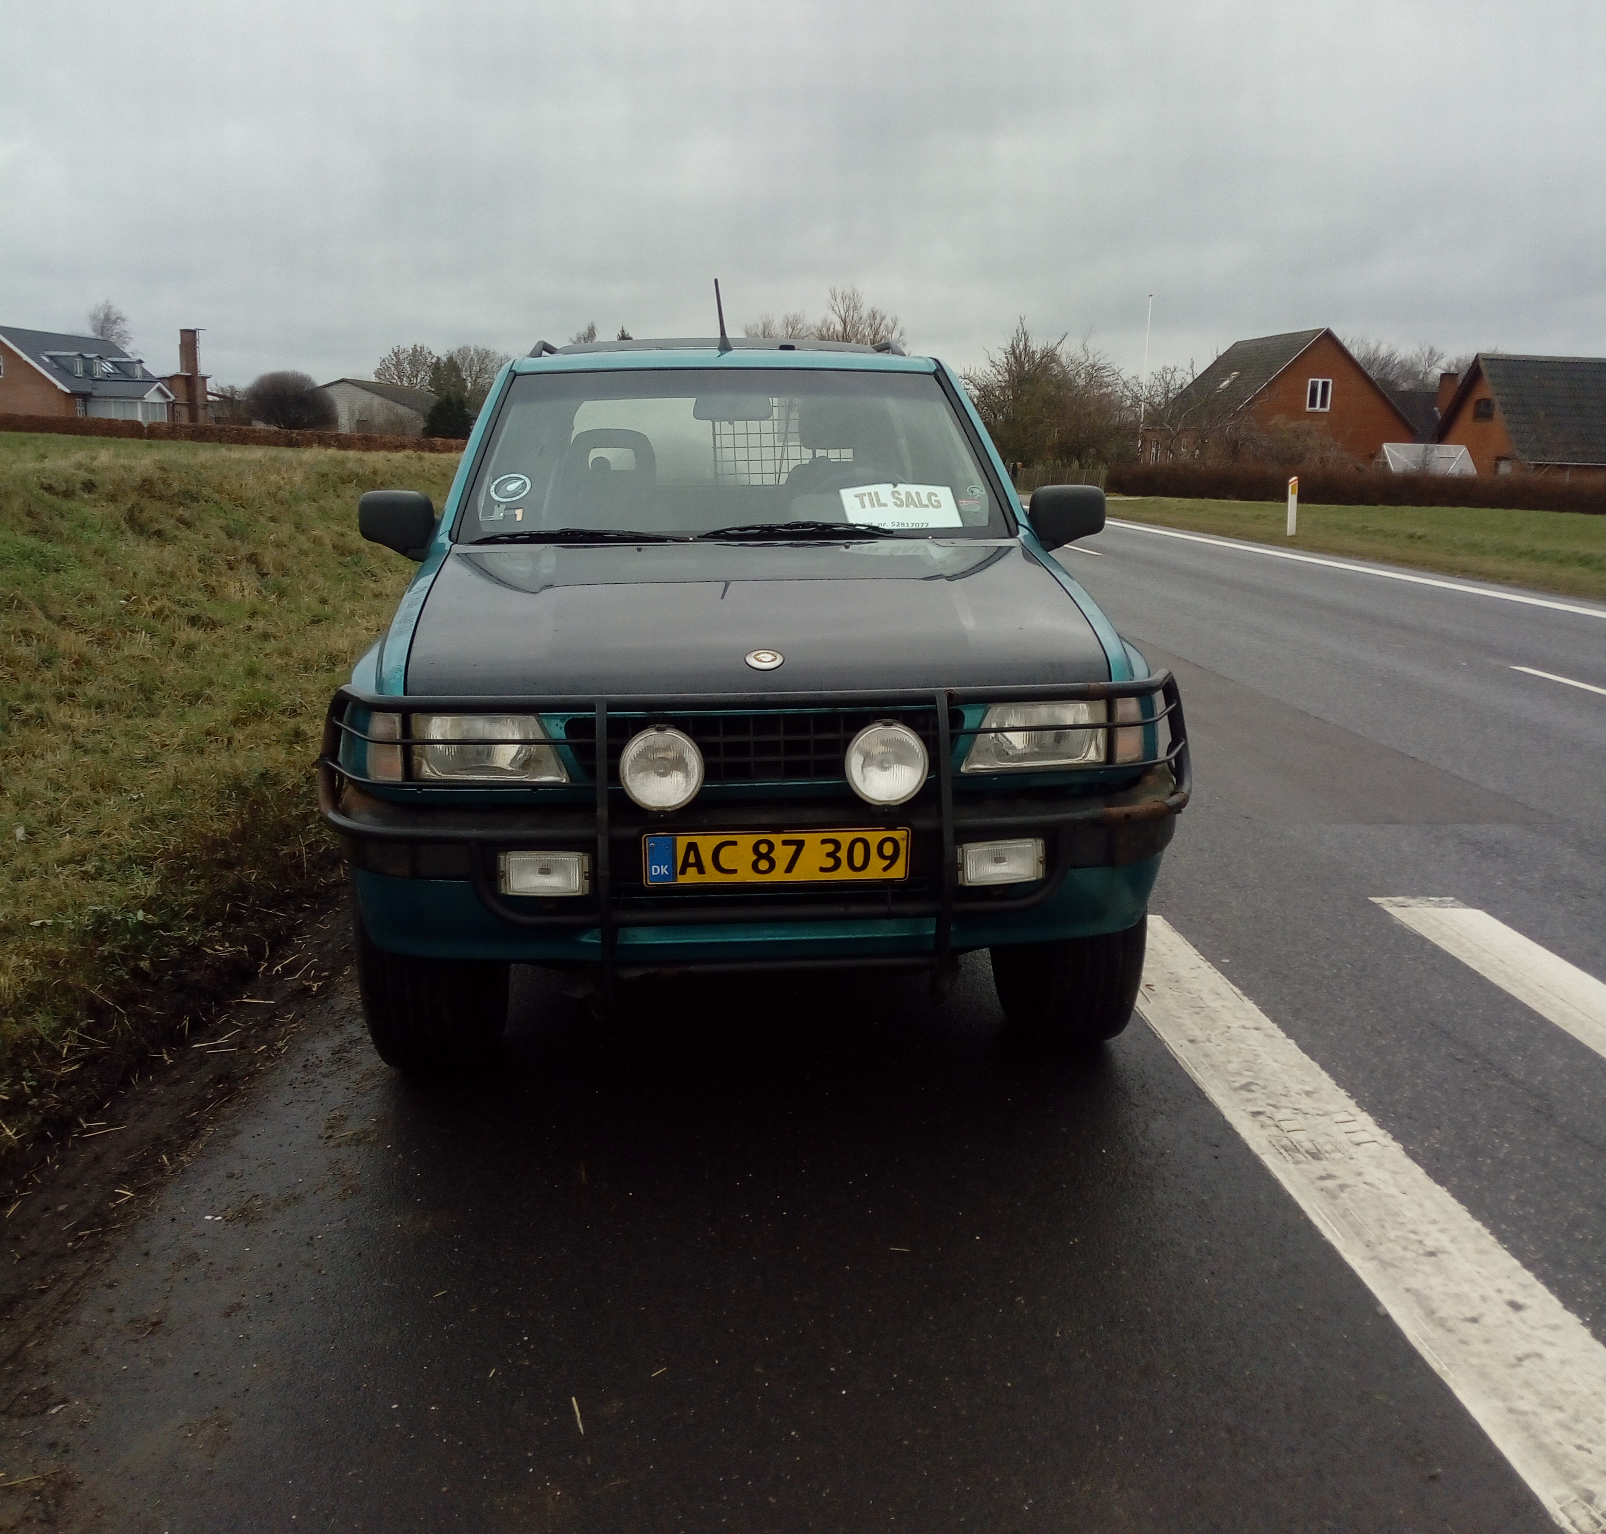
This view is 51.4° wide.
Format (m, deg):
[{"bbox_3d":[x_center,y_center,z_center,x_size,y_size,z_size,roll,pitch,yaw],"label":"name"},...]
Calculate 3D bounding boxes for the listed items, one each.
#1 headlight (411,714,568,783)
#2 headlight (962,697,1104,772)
[{"bbox_3d":[-0.629,-0.037,3.350,0.318,0.138,0.140,-1,11,-5],"label":"headlight"},{"bbox_3d":[0.479,-0.064,3.430,0.310,0.138,0.140,-1,11,-5],"label":"headlight"}]

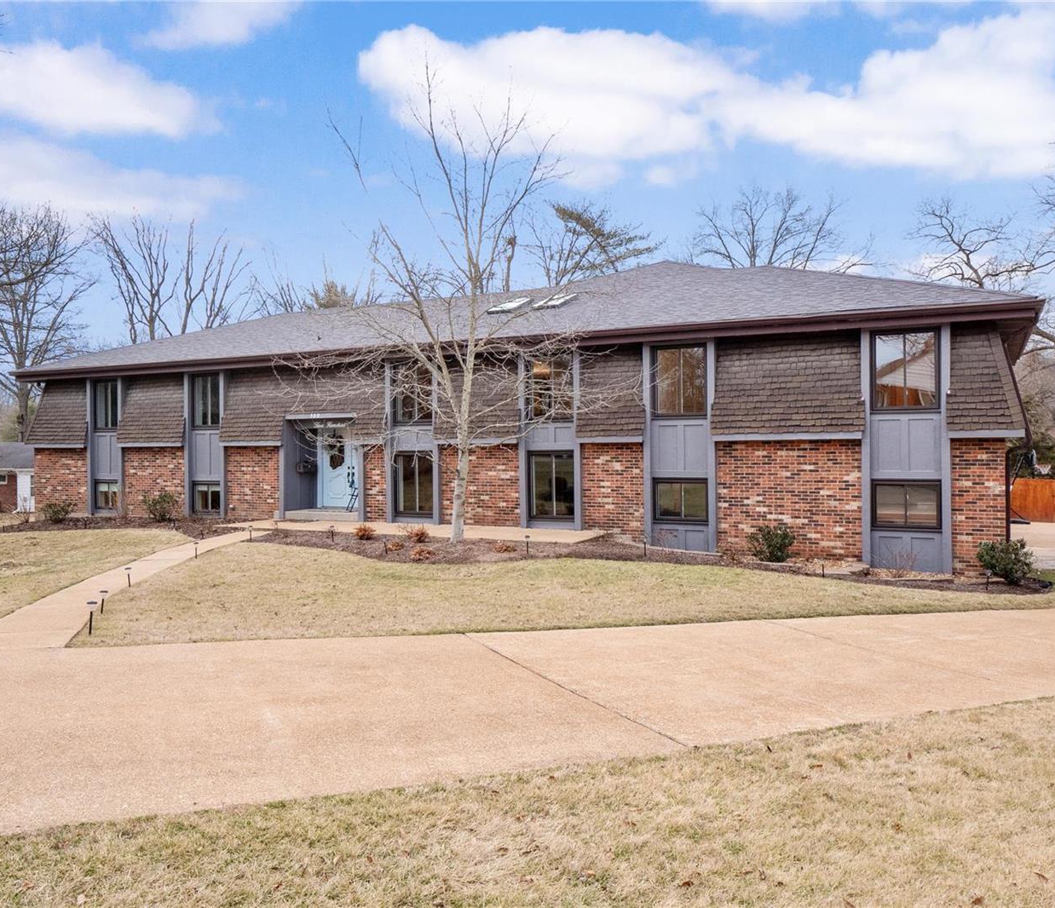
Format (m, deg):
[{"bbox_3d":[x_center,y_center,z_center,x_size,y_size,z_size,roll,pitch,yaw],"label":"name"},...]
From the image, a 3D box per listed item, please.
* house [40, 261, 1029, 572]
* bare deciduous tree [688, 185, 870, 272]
[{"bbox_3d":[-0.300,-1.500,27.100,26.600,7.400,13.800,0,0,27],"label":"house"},{"bbox_3d":[12.529,-5.600,45.000,9.800,15.400,9.300,0,0,0],"label":"bare deciduous tree"}]

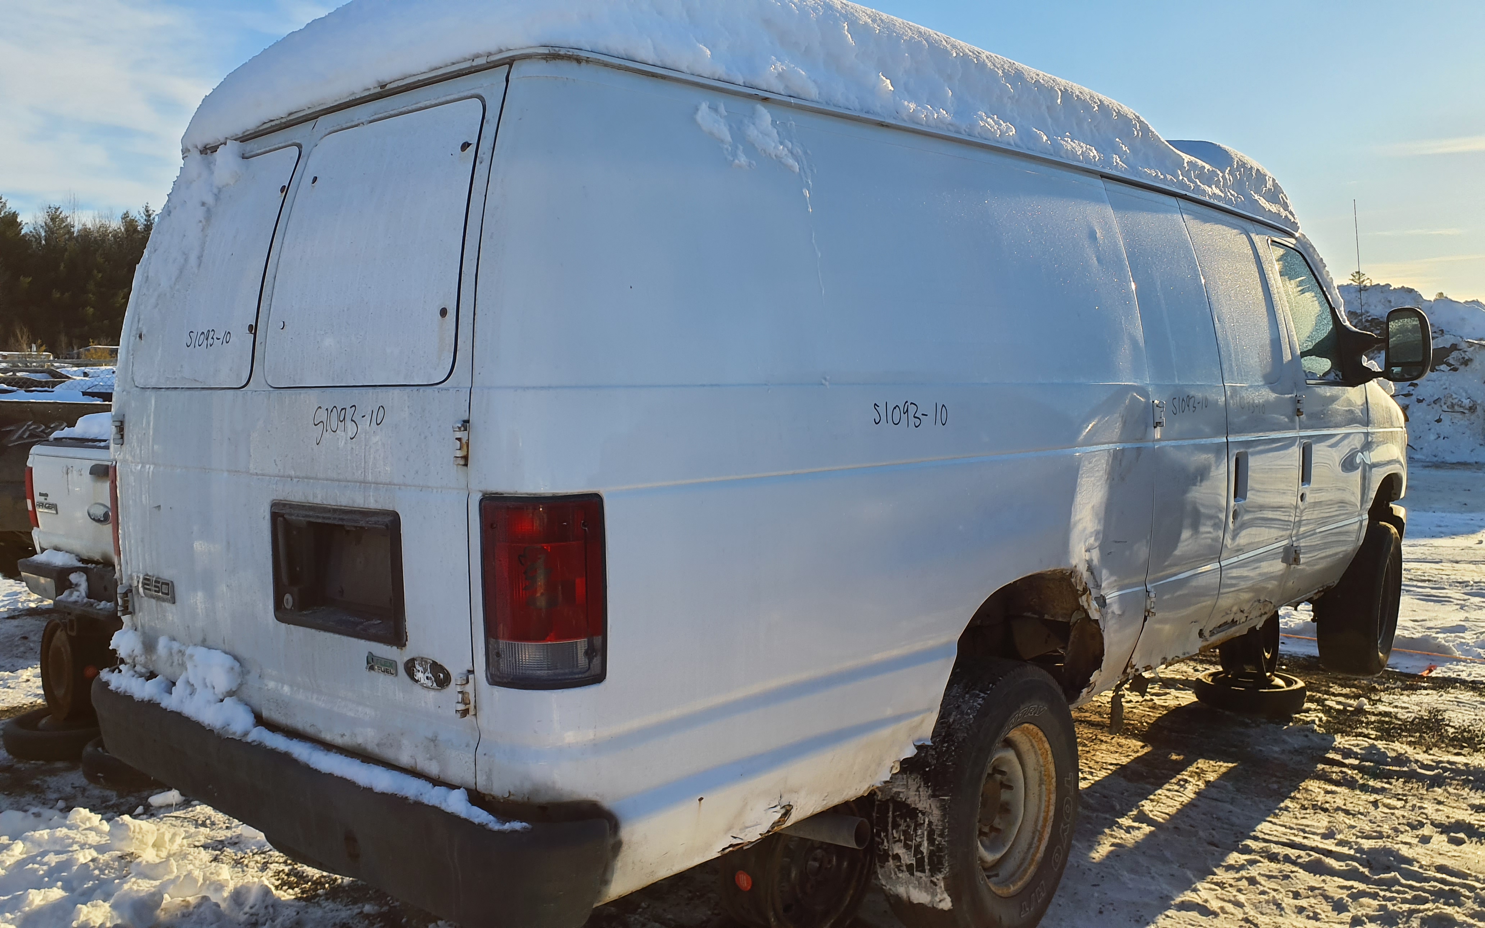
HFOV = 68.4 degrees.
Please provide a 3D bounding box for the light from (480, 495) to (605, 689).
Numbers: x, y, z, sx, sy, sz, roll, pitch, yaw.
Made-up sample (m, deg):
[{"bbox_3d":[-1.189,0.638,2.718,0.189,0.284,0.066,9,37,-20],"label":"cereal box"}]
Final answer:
[{"bbox_3d":[-0.327,0.207,1.800,0.150,0.325,0.150,3,5,42],"label":"light"}]

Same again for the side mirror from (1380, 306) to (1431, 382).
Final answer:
[{"bbox_3d":[2.890,-0.519,4.750,0.120,0.325,0.180,-4,5,-42],"label":"side mirror"}]

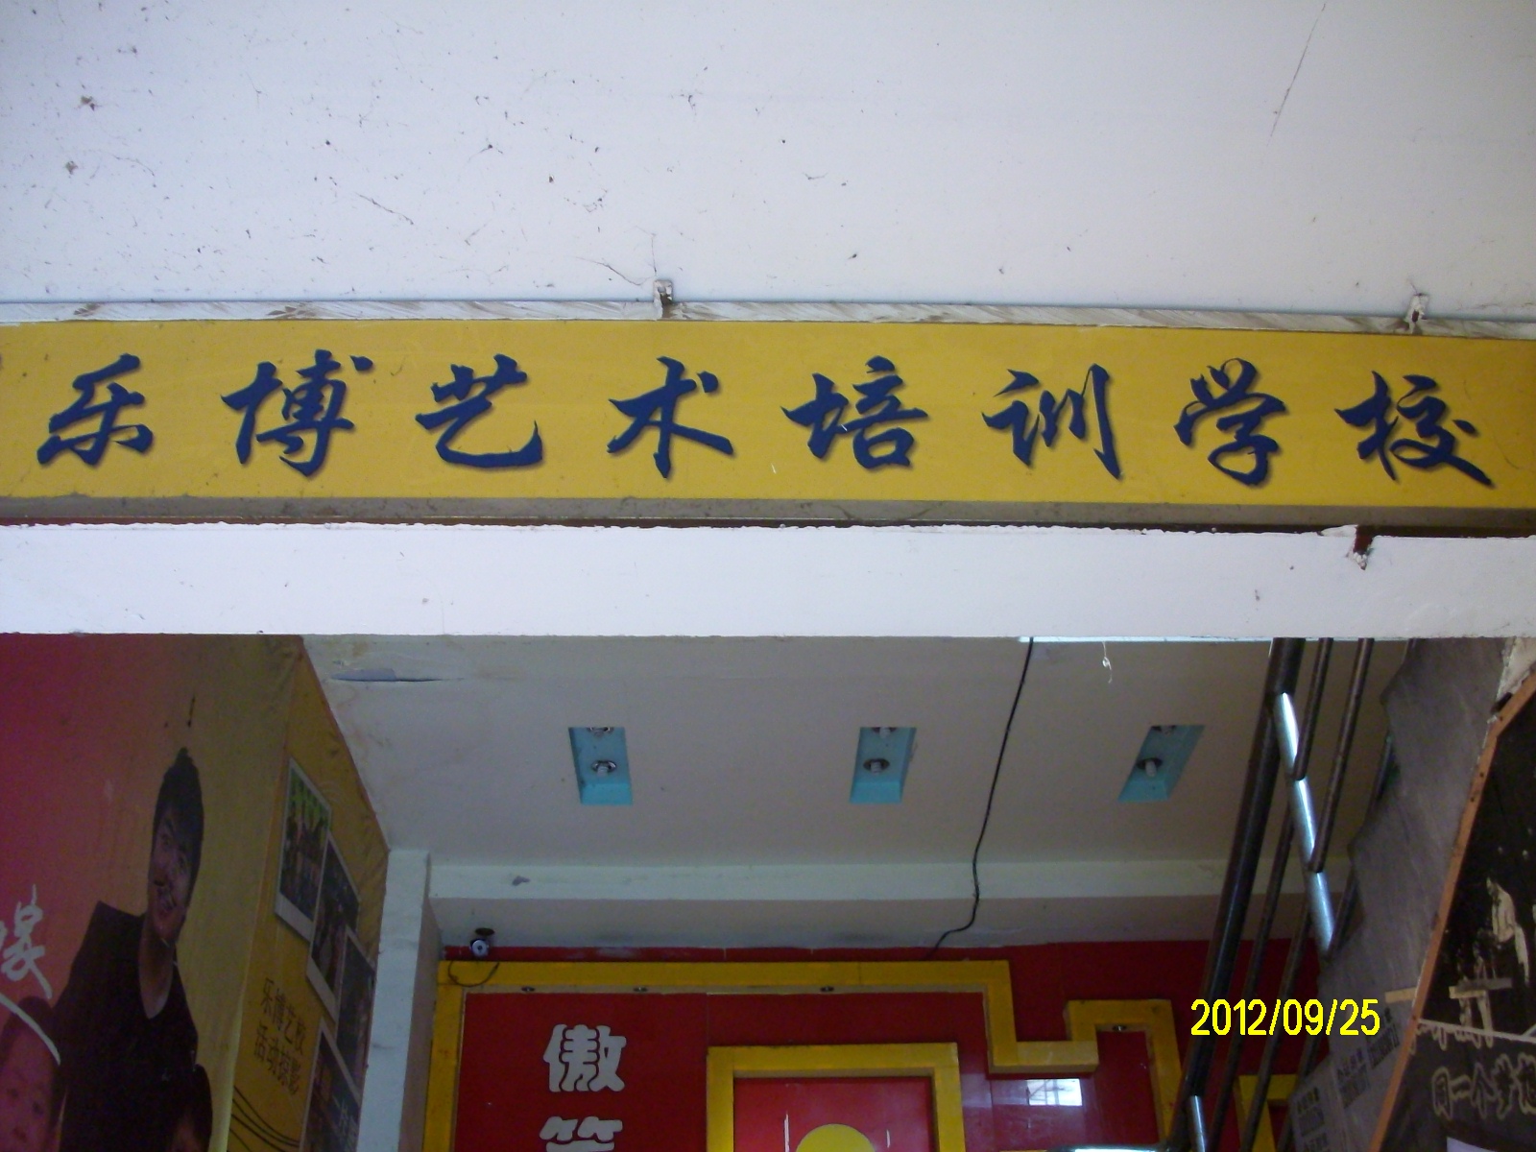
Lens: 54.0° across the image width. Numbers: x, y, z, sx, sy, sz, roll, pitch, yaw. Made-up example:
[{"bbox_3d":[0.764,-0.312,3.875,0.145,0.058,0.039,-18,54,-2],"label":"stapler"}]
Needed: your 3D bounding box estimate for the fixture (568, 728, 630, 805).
[{"bbox_3d":[-0.553,0.613,5.058,0.178,0.080,0.543,0,-35,-2],"label":"fixture"}]

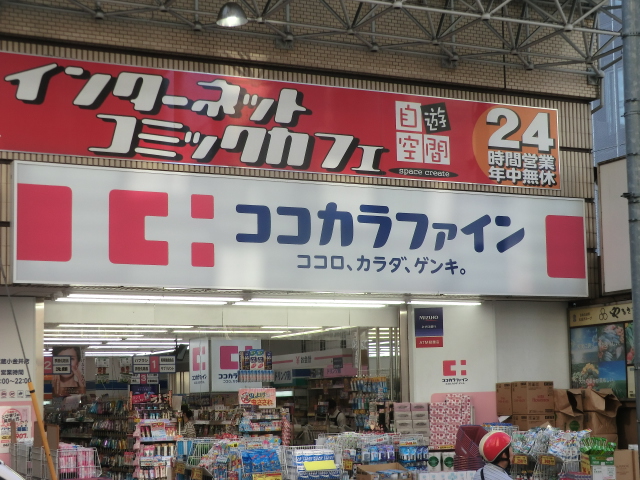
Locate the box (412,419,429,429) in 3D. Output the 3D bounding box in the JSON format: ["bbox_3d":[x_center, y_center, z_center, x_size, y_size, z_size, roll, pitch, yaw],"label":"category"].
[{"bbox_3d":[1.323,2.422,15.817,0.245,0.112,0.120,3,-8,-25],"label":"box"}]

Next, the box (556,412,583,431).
[{"bbox_3d":[3.700,2.689,17.671,0.420,0.320,0.320,3,-8,-25],"label":"box"}]

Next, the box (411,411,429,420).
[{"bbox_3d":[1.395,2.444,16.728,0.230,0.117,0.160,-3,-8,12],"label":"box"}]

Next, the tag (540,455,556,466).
[{"bbox_3d":[2.790,2.692,14.674,0.190,0.110,0.010,3,-8,-25],"label":"tag"}]

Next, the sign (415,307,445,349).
[{"bbox_3d":[1.645,1.326,18.050,0.440,0.600,0.030,-3,-8,12],"label":"sign"}]

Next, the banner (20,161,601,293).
[{"bbox_3d":[0.103,-0.033,16.302,8.450,1.490,0.200,3,-8,-25],"label":"banner"}]

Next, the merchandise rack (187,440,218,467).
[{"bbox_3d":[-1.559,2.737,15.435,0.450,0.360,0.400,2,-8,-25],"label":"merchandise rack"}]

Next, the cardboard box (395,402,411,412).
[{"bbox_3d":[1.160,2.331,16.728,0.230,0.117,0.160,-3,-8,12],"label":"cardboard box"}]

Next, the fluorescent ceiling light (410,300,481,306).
[{"bbox_3d":[1.807,0.911,17.298,1.230,0.080,0.100,2,-8,-25],"label":"fluorescent ceiling light"}]

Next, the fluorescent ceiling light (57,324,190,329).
[{"bbox_3d":[-3.309,1.485,20.558,2.380,0.080,0.090,3,-8,-25],"label":"fluorescent ceiling light"}]

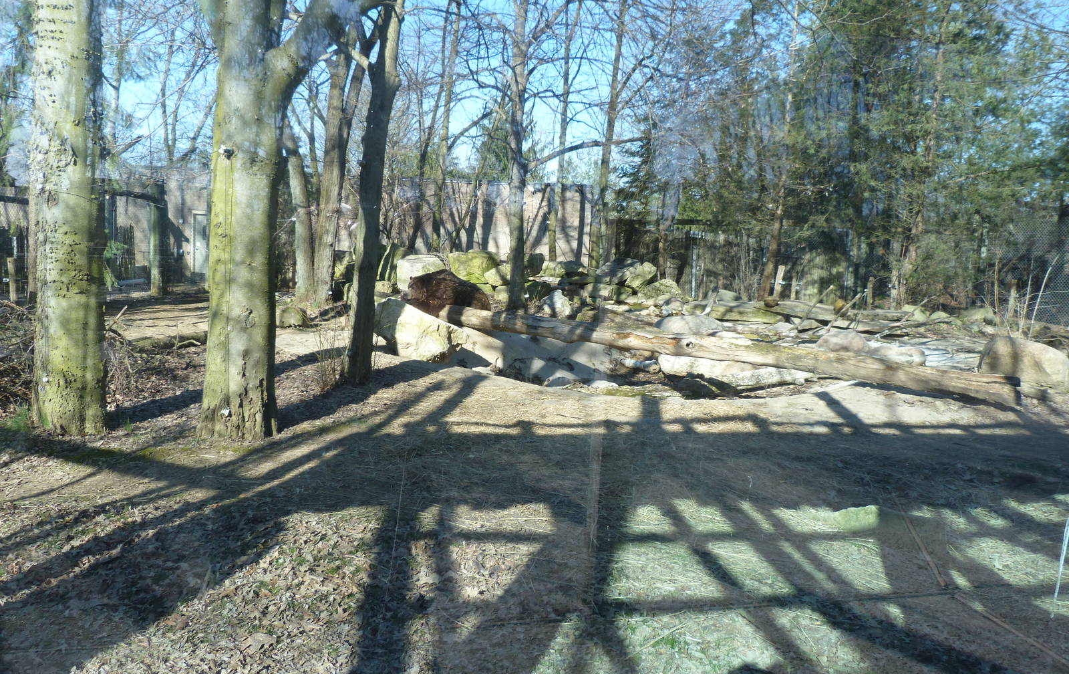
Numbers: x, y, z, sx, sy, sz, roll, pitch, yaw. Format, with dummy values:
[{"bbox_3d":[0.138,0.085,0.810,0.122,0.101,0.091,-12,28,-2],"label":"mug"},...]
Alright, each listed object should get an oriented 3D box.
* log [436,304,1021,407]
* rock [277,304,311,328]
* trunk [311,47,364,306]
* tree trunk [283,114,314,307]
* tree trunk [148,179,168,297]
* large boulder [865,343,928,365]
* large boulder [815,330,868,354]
[{"bbox_3d":[1.866,0.118,9.975,7.421,0.360,0.380,8,10,28],"label":"log"},{"bbox_3d":[-4.722,-0.406,15.000,0.740,0.470,0.600,0,7,0],"label":"rock"},{"bbox_3d":[-4.008,-3.159,15.700,0.850,5.002,0.700,1,8,-15],"label":"trunk"},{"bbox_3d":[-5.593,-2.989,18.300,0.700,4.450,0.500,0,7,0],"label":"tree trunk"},{"bbox_3d":[-10.246,-2.669,21.000,0.500,3.100,0.500,0,7,0],"label":"tree trunk"},{"bbox_3d":[5.187,0.276,11.100,0.880,0.380,0.580,0,7,0],"label":"large boulder"},{"bbox_3d":[4.777,0.104,12.000,0.820,0.420,0.600,0,7,0],"label":"large boulder"}]

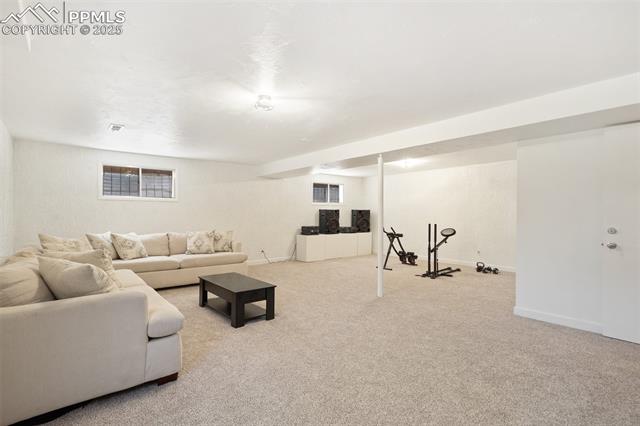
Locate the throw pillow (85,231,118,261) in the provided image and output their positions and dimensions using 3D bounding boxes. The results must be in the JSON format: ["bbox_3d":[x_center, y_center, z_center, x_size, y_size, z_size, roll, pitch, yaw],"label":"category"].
[{"bbox_3d":[-3.328,0.520,4.350,0.160,0.430,0.460,-27,-13,27],"label":"throw pillow"}]

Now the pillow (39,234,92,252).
[{"bbox_3d":[-3.360,0.519,3.778,0.170,0.440,0.500,-16,-6,25],"label":"pillow"}]

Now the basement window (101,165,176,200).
[{"bbox_3d":[-3.106,-0.513,4.945,1.120,0.560,0.090,0,1,-41],"label":"basement window"}]

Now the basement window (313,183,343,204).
[{"bbox_3d":[0.243,-0.535,8.132,1.190,0.610,0.100,0,0,-42],"label":"basement window"}]

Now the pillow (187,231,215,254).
[{"bbox_3d":[-2.180,0.542,5.214,0.460,0.420,0.160,0,-14,-41],"label":"pillow"}]

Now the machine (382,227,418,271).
[{"bbox_3d":[1.707,0.747,6.261,0.950,0.880,0.440,0,1,-41],"label":"machine"}]

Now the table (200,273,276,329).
[{"bbox_3d":[-1.052,1.040,3.529,0.501,0.384,1.058,0,0,-43],"label":"table"}]

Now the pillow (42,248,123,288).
[{"bbox_3d":[-2.021,0.527,2.450,0.480,0.440,0.170,0,21,8],"label":"pillow"}]

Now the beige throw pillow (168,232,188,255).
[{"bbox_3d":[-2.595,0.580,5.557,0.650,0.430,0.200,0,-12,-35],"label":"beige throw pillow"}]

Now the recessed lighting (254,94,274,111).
[{"bbox_3d":[-0.483,-0.965,2.499,0.150,0.100,0.150,0,1,0],"label":"recessed lighting"}]

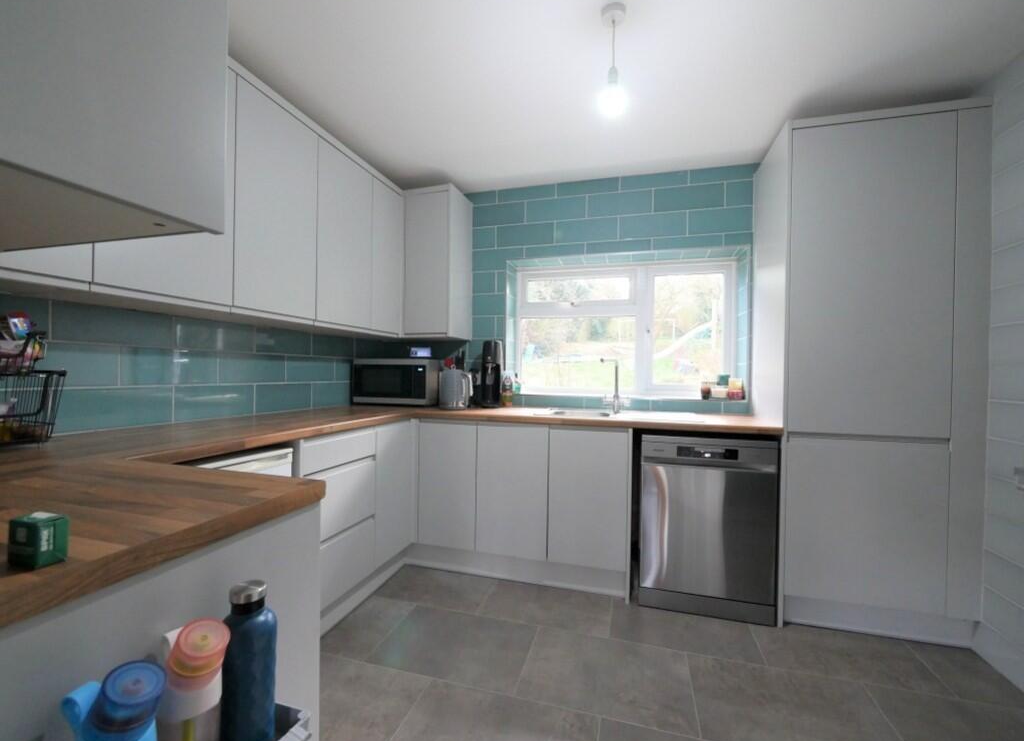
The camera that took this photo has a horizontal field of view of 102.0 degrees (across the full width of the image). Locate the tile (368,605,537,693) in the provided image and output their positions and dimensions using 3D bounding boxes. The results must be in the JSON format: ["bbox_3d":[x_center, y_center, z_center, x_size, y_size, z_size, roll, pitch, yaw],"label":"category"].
[{"bbox_3d":[-0.226,1.159,1.753,0.608,0.010,0.414,1,0,15],"label":"tile"}]

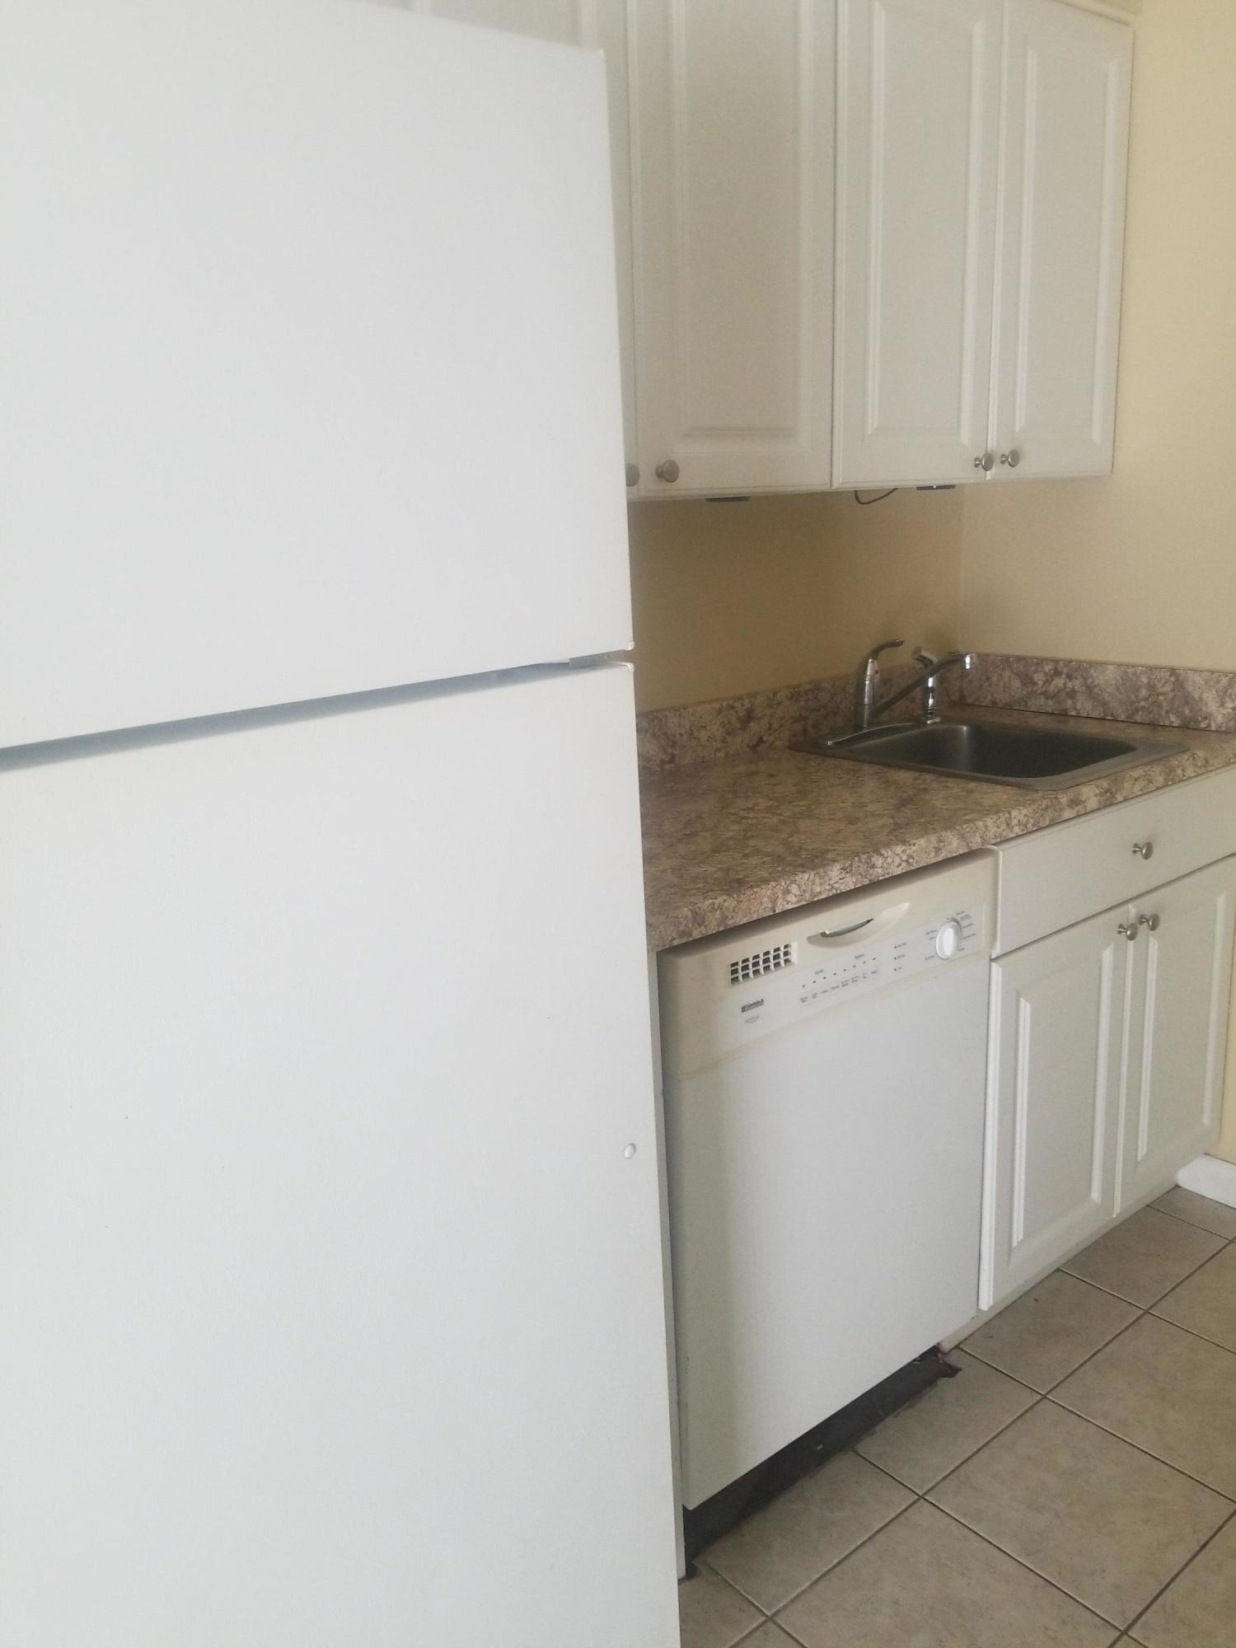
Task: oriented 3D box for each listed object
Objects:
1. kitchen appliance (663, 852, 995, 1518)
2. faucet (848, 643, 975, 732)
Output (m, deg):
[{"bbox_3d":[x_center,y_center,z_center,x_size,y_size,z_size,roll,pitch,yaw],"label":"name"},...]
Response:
[{"bbox_3d":[0.115,0.413,1.859,0.606,0.788,0.602,-14,18,-37],"label":"kitchen appliance"},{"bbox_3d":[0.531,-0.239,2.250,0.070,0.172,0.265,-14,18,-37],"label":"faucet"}]

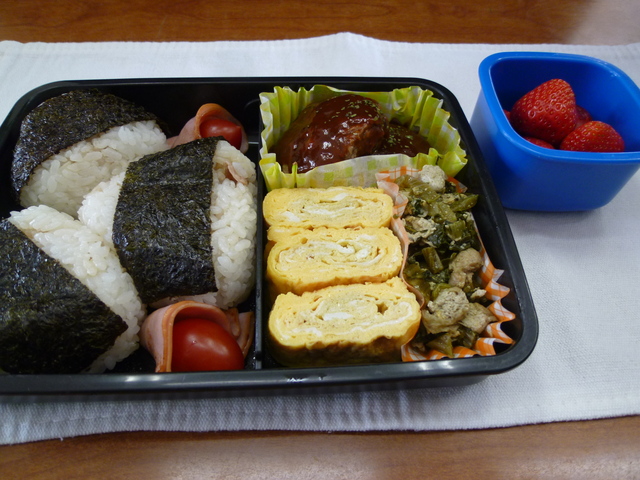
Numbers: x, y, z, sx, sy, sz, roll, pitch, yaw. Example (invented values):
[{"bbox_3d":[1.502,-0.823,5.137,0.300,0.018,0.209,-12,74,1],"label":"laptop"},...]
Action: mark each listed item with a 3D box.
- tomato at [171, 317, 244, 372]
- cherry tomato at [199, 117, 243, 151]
[{"bbox_3d":[-0.044,0.044,0.169,0.029,0.028,0.029,1,57,-1],"label":"tomato"},{"bbox_3d":[-0.051,-0.052,0.226,0.027,0.026,0.026,1,57,-1],"label":"cherry tomato"}]

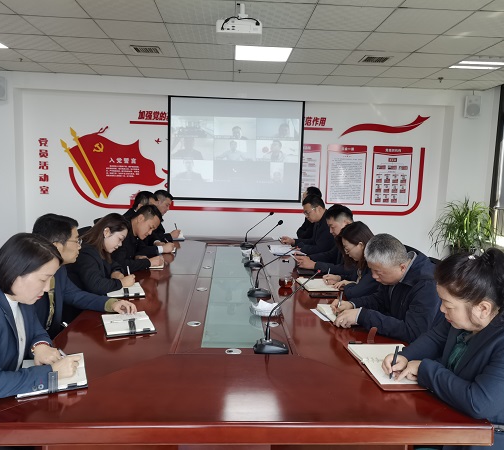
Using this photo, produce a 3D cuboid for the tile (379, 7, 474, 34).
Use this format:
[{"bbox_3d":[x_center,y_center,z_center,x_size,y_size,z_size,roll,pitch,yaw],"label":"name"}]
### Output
[{"bbox_3d":[1.374,-1.645,3.786,0.600,0.020,0.600,1,6,-3],"label":"tile"}]

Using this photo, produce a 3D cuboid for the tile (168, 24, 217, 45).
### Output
[{"bbox_3d":[-0.453,-1.757,4.285,0.600,0.020,0.600,1,6,-3],"label":"tile"}]

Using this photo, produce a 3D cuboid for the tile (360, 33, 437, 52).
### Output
[{"bbox_3d":[1.341,-1.708,4.375,0.600,0.020,0.600,2,6,-3],"label":"tile"}]

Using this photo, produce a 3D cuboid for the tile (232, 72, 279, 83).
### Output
[{"bbox_3d":[0.057,-1.934,6.102,0.600,0.020,0.600,2,6,-3],"label":"tile"}]

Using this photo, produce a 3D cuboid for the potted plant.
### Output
[{"bbox_3d":[2.727,0.231,6.075,0.830,1.220,0.820,2,6,-3],"label":"potted plant"}]

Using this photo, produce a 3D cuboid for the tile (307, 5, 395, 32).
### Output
[{"bbox_3d":[0.767,-1.658,3.751,0.600,0.020,0.600,1,6,-3],"label":"tile"}]

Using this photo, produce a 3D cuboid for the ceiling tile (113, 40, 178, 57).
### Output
[{"bbox_3d":[-1.089,-1.845,4.871,0.600,0.015,0.600,2,6,-3],"label":"ceiling tile"}]

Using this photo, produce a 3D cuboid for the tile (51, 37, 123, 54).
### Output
[{"bbox_3d":[-1.688,-1.863,4.843,0.600,0.015,0.600,2,6,-3],"label":"tile"}]

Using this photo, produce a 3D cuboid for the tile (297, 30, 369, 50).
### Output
[{"bbox_3d":[0.742,-1.724,4.345,0.600,0.020,0.600,2,6,-3],"label":"tile"}]

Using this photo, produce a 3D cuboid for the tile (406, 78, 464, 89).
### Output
[{"bbox_3d":[2.453,-1.871,6.224,0.600,0.020,0.600,2,6,-3],"label":"tile"}]

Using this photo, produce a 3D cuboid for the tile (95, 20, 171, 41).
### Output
[{"bbox_3d":[-1.052,-1.772,4.253,0.600,0.020,0.600,1,6,-3],"label":"tile"}]

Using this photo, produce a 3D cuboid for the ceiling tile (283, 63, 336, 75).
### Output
[{"bbox_3d":[0.679,-1.853,5.539,0.600,0.020,0.600,1,6,-3],"label":"ceiling tile"}]

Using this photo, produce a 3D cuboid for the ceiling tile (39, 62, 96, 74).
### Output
[{"bbox_3d":[-2.345,-1.994,5.978,0.600,0.020,0.600,1,6,-3],"label":"ceiling tile"}]

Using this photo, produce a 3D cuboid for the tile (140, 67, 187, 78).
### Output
[{"bbox_3d":[-1.141,-1.965,6.041,0.600,0.020,0.600,2,6,-3],"label":"tile"}]

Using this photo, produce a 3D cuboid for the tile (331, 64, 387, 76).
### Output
[{"bbox_3d":[1.284,-1.842,5.572,0.600,0.020,0.600,1,6,-3],"label":"tile"}]

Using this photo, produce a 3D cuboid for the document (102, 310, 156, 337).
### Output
[{"bbox_3d":[-0.555,0.439,2.098,0.200,0.020,0.287,-1,7,-22],"label":"document"}]

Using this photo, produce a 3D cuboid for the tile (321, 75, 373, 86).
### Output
[{"bbox_3d":[1.253,-1.909,6.186,0.600,0.020,0.636,1,6,-3],"label":"tile"}]

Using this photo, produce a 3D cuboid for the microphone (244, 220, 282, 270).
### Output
[{"bbox_3d":[0.086,0.135,3.494,0.278,0.365,0.110,1,6,-3],"label":"microphone"}]

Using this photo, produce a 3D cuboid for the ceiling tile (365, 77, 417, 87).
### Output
[{"bbox_3d":[1.854,-1.886,6.194,0.600,0.020,0.600,2,6,-3],"label":"ceiling tile"}]

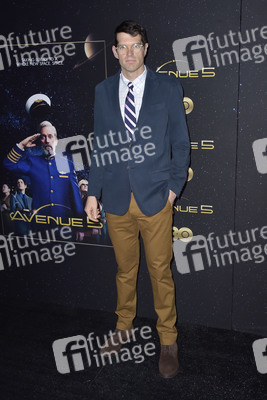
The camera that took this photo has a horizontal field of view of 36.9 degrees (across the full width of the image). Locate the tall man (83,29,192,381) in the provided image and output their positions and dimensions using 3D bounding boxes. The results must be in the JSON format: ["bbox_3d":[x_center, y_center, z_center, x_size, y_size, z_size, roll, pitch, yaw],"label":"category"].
[{"bbox_3d":[0.029,0.013,2.264,0.570,1.900,0.380,3,13,20],"label":"tall man"}]

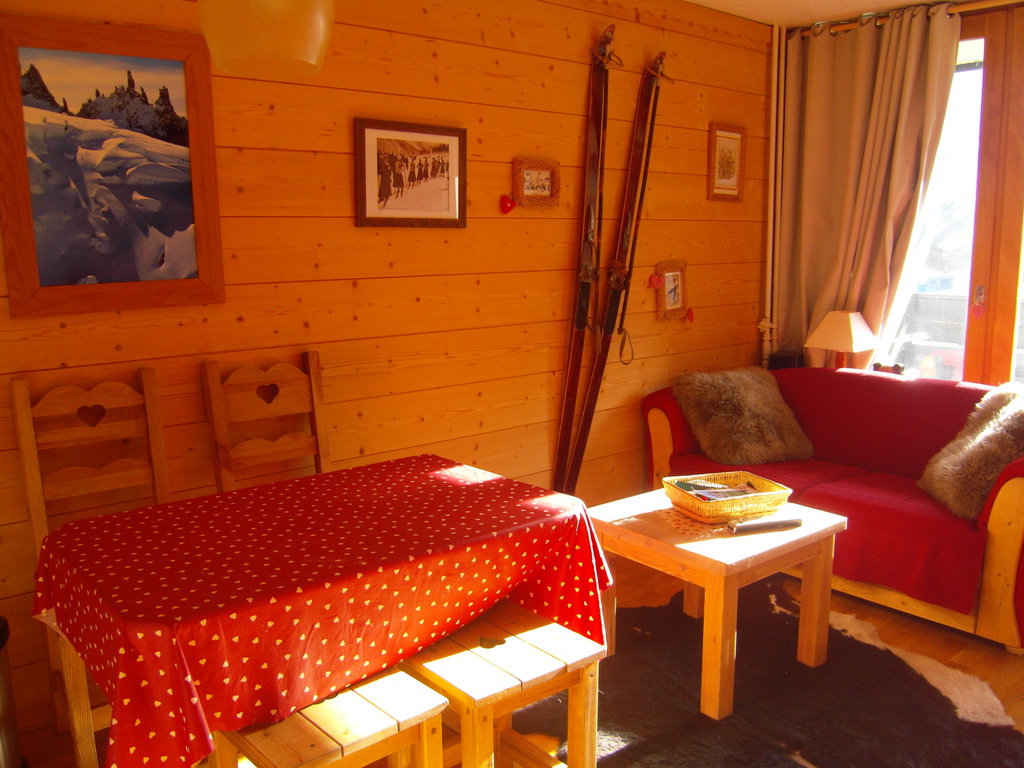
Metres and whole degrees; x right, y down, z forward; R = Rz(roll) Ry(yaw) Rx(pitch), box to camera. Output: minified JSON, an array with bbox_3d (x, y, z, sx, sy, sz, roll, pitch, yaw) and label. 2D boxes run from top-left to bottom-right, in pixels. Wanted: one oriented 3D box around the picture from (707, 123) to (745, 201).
[{"bbox_3d":[0.993,-1.025,3.850,0.260,0.338,0.022,-8,11,-37],"label":"picture"}]

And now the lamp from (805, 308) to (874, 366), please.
[{"bbox_3d":[1.492,-0.141,3.762,0.230,0.380,0.230,-8,11,-37],"label":"lamp"}]

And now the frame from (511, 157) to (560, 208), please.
[{"bbox_3d":[0.086,-0.768,3.177,0.237,0.174,0.025,-8,11,-37],"label":"frame"}]

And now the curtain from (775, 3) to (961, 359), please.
[{"bbox_3d":[1.550,-0.519,3.787,0.130,2.230,0.820,-8,11,-37],"label":"curtain"}]

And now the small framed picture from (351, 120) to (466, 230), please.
[{"bbox_3d":[-0.344,-0.715,2.848,0.444,0.348,0.025,-8,11,-37],"label":"small framed picture"}]

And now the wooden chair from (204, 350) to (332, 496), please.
[{"bbox_3d":[-0.639,0.428,2.484,0.400,0.995,0.440,-8,11,-37],"label":"wooden chair"}]

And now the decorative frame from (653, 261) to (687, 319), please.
[{"bbox_3d":[0.714,-0.418,3.717,0.198,0.252,0.025,-8,11,-37],"label":"decorative frame"}]

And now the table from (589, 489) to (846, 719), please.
[{"bbox_3d":[0.617,0.643,2.621,0.588,0.475,0.588,-8,11,-37],"label":"table"}]

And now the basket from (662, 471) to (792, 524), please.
[{"bbox_3d":[0.684,0.360,2.638,0.325,0.080,0.240,-5,10,-20],"label":"basket"}]

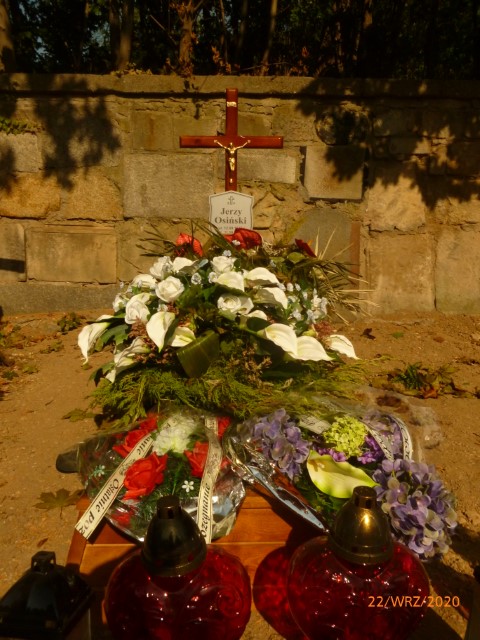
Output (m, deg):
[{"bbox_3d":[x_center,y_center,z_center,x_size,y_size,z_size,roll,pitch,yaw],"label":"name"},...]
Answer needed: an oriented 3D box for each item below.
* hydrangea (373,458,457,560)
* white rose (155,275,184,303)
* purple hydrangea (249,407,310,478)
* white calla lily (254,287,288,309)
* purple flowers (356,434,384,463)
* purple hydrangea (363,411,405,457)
[{"bbox_3d":[0.303,0.329,0.900,0.145,0.170,0.145,0,11,0],"label":"hydrangea"},{"bbox_3d":[-0.225,-0.100,1.650,0.094,0.086,0.085,0,11,0],"label":"white rose"},{"bbox_3d":[0.079,0.255,1.060,0.128,0.145,0.125,0,11,0],"label":"purple hydrangea"},{"bbox_3d":[0.098,-0.071,1.630,0.110,0.072,0.095,-5,12,-23],"label":"white calla lily"},{"bbox_3d":[0.266,0.265,1.060,0.060,0.062,0.060,0,11,0],"label":"purple flowers"},{"bbox_3d":[0.305,0.245,1.110,0.095,0.105,0.100,0,11,0],"label":"purple hydrangea"}]

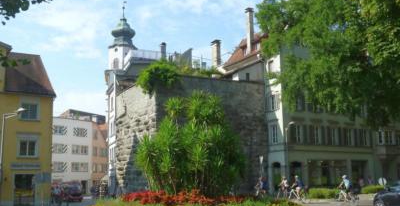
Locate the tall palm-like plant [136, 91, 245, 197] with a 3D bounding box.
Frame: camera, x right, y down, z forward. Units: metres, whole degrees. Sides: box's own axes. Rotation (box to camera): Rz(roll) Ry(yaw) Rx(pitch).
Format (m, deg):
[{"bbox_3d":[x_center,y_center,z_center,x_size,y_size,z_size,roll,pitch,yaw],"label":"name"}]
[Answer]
[{"bbox_3d":[-0.400,1.948,17.759,4.150,4.200,3.600,-2,-10,0],"label":"tall palm-like plant"}]

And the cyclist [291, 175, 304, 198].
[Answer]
[{"bbox_3d":[5.904,5.183,26.447,0.600,1.720,1.700,4,-12,-31],"label":"cyclist"}]

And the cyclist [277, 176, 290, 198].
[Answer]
[{"bbox_3d":[5.305,5.454,27.845,0.600,1.700,1.700,4,-11,-28],"label":"cyclist"}]

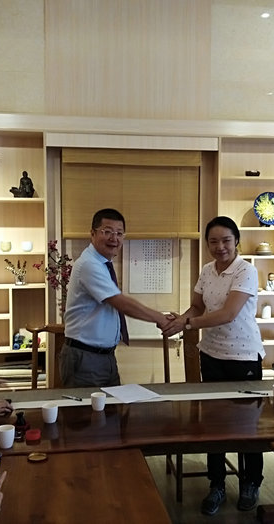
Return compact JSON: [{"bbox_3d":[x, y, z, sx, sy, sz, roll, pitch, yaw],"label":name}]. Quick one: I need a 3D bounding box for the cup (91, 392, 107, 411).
[{"bbox_3d":[-0.182,0.665,2.503,0.075,0.074,0.075,0,2,0],"label":"cup"}]

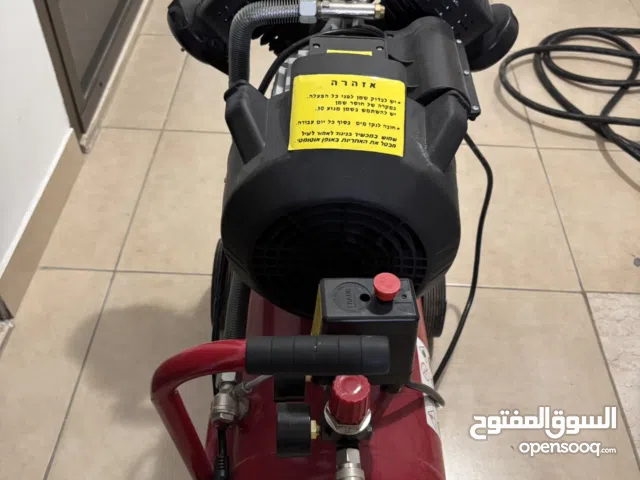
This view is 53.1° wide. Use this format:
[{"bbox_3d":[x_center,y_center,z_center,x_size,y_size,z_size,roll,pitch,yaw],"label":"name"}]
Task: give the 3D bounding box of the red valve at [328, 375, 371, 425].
[{"bbox_3d":[0.028,0.146,0.594,0.034,0.041,0.034,1,46,-1],"label":"red valve"}]

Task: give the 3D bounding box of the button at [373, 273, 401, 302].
[{"bbox_3d":[0.057,0.043,0.554,0.023,0.018,0.023,1,46,-1],"label":"button"}]

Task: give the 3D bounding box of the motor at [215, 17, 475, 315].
[{"bbox_3d":[0.026,-0.085,0.707,0.251,0.255,0.270,1,46,-1],"label":"motor"}]

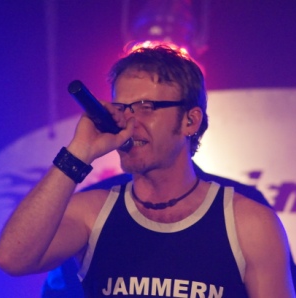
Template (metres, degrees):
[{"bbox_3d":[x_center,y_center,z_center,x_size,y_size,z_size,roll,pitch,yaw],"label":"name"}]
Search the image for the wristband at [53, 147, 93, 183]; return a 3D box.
[{"bbox_3d":[-0.143,0.031,7.400,0.067,0.036,0.056,38,9,0],"label":"wristband"}]

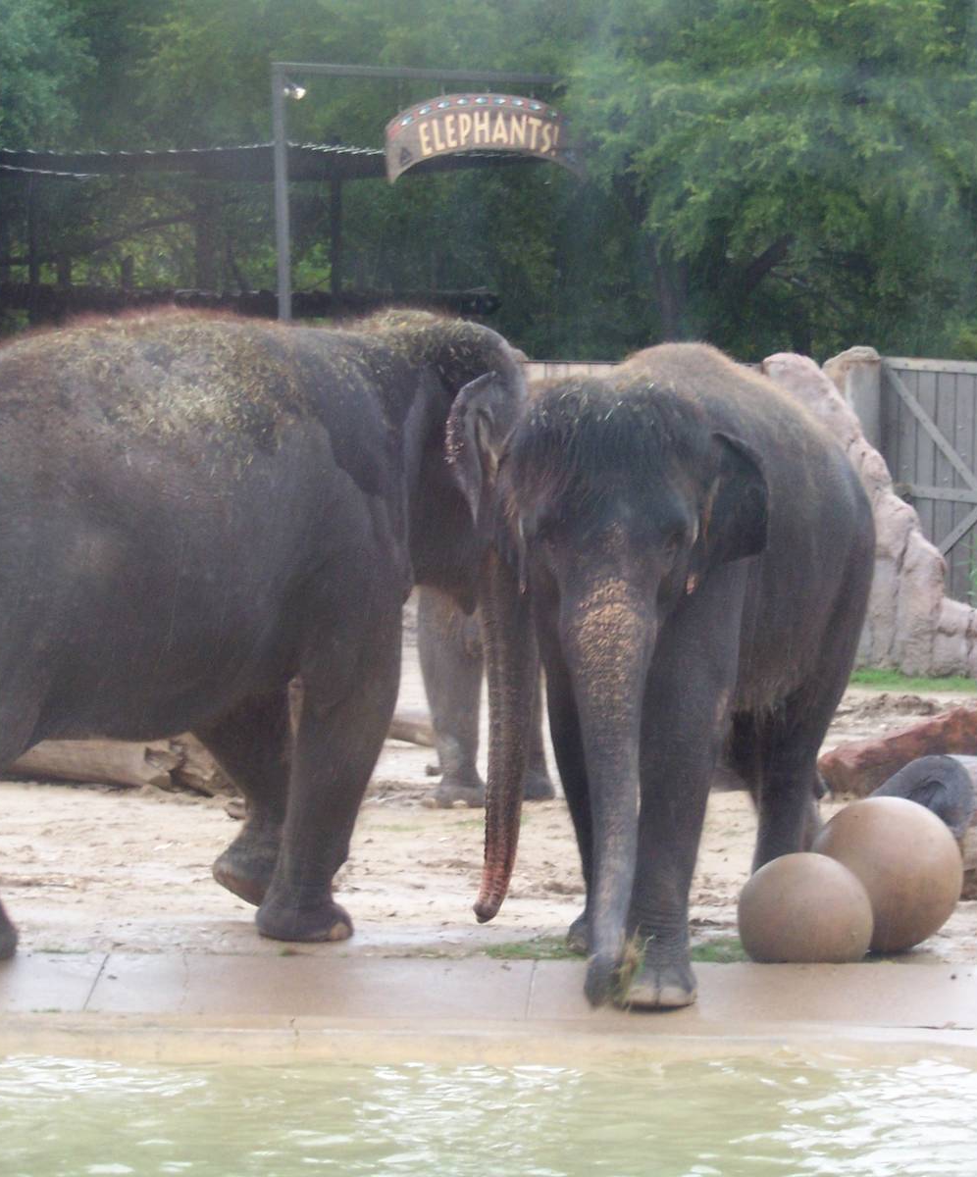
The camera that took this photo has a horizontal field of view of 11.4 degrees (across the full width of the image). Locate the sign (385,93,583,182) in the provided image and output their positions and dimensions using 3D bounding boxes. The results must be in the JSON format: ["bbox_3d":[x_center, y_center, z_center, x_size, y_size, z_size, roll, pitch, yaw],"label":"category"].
[{"bbox_3d":[-0.042,-4.417,48.000,2.250,0.860,0.120,-2,6,-31],"label":"sign"}]

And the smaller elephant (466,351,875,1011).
[{"bbox_3d":[0.783,0.248,19.051,1.300,2.400,3.000,2,5,14],"label":"smaller elephant"}]

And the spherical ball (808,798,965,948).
[{"bbox_3d":[1.584,1.129,19.400,0.610,0.610,0.610,1,5,0],"label":"spherical ball"}]

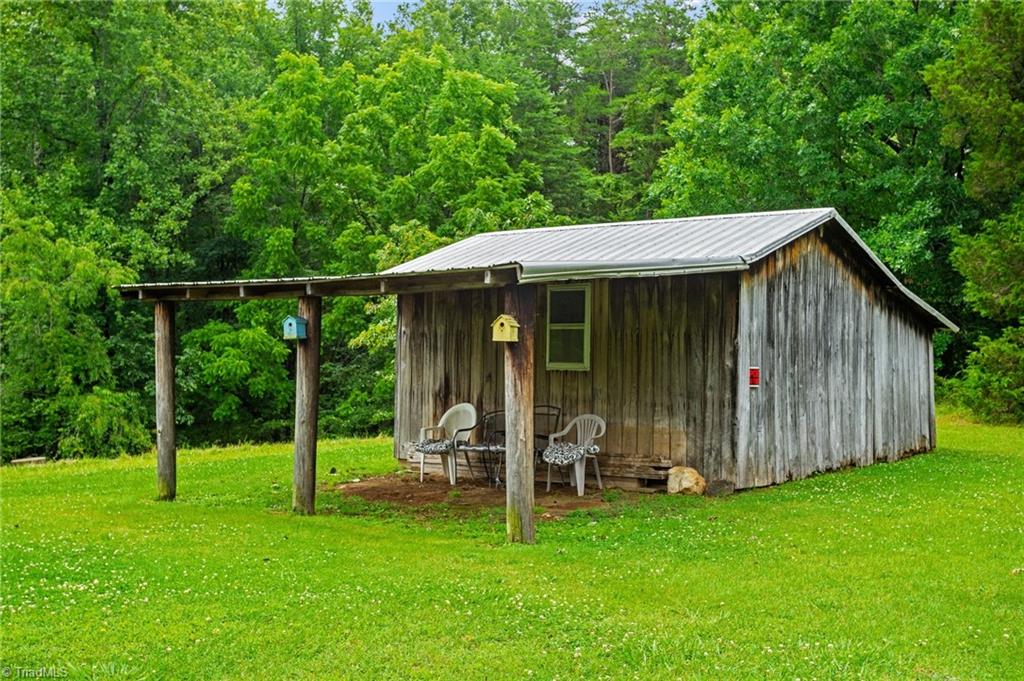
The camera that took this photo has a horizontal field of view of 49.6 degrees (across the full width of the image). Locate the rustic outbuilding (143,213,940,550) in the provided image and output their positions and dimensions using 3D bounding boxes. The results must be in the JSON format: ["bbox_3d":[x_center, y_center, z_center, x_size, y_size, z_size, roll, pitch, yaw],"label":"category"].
[{"bbox_3d":[1.316,-0.016,15.043,5.756,3.313,11.447,0,0,38],"label":"rustic outbuilding"}]

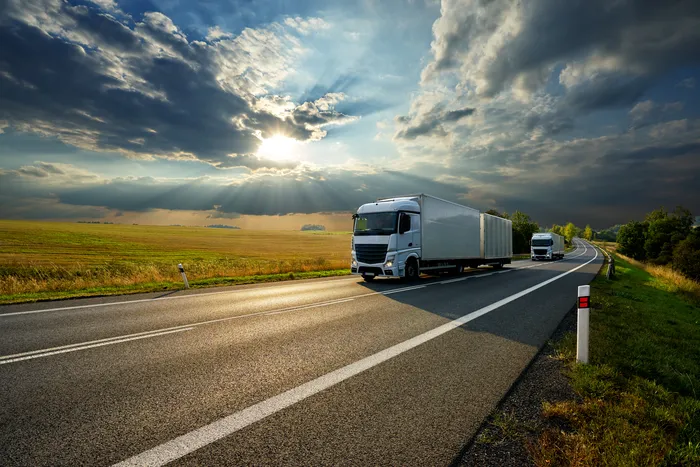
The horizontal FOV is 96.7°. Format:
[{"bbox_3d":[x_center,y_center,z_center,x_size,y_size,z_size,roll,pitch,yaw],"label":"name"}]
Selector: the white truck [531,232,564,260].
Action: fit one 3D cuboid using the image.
[{"bbox_3d":[31.700,2.240,49.450,2.550,3.960,17.000,-1,-3,39],"label":"white truck"}]

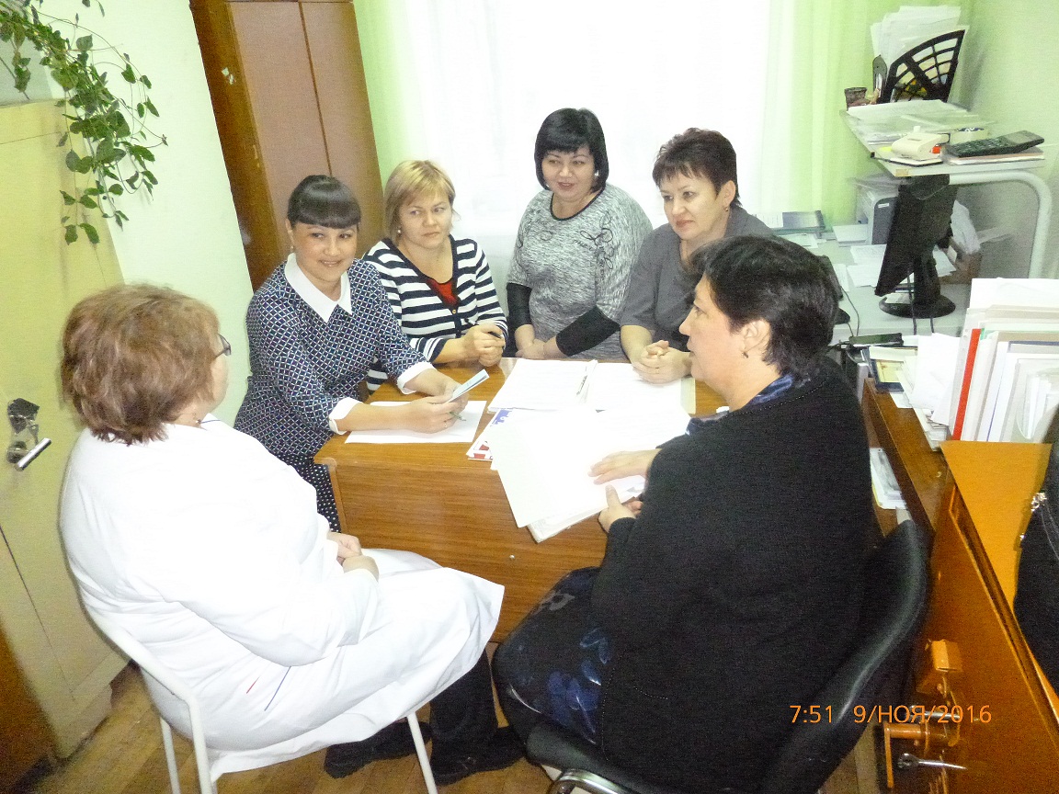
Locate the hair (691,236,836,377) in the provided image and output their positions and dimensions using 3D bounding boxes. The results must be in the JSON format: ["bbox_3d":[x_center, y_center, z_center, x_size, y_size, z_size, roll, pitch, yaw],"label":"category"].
[{"bbox_3d":[0.367,-0.135,1.180,0.235,0.215,0.195,-7,19,34],"label":"hair"}]

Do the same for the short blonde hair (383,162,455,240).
[{"bbox_3d":[-0.306,-0.544,2.130,0.195,0.240,0.225,-15,31,-23],"label":"short blonde hair"}]

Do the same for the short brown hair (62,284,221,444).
[{"bbox_3d":[-0.585,-0.046,1.150,0.240,0.245,0.205,-2,23,-15],"label":"short brown hair"}]

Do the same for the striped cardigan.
[{"bbox_3d":[-0.264,-0.207,2.060,0.460,0.570,0.370,-19,28,-29],"label":"striped cardigan"}]

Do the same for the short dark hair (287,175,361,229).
[{"bbox_3d":[-0.457,-0.414,1.700,0.165,0.170,0.200,-9,30,-20],"label":"short dark hair"}]

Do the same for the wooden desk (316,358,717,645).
[{"bbox_3d":[0.151,0.370,1.971,1.095,0.750,0.615,2,25,14],"label":"wooden desk"}]

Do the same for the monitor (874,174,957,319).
[{"bbox_3d":[1.145,-0.450,2.221,0.200,0.390,0.380,19,33,42],"label":"monitor"}]

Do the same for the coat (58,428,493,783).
[{"bbox_3d":[-0.392,0.331,1.385,0.680,0.750,0.520,-7,24,-4],"label":"coat"}]

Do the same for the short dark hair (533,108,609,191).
[{"bbox_3d":[0.118,-0.686,2.150,0.205,0.235,0.225,1,30,13],"label":"short dark hair"}]

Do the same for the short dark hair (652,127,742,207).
[{"bbox_3d":[0.397,-0.526,1.790,0.220,0.195,0.180,-33,35,-29],"label":"short dark hair"}]

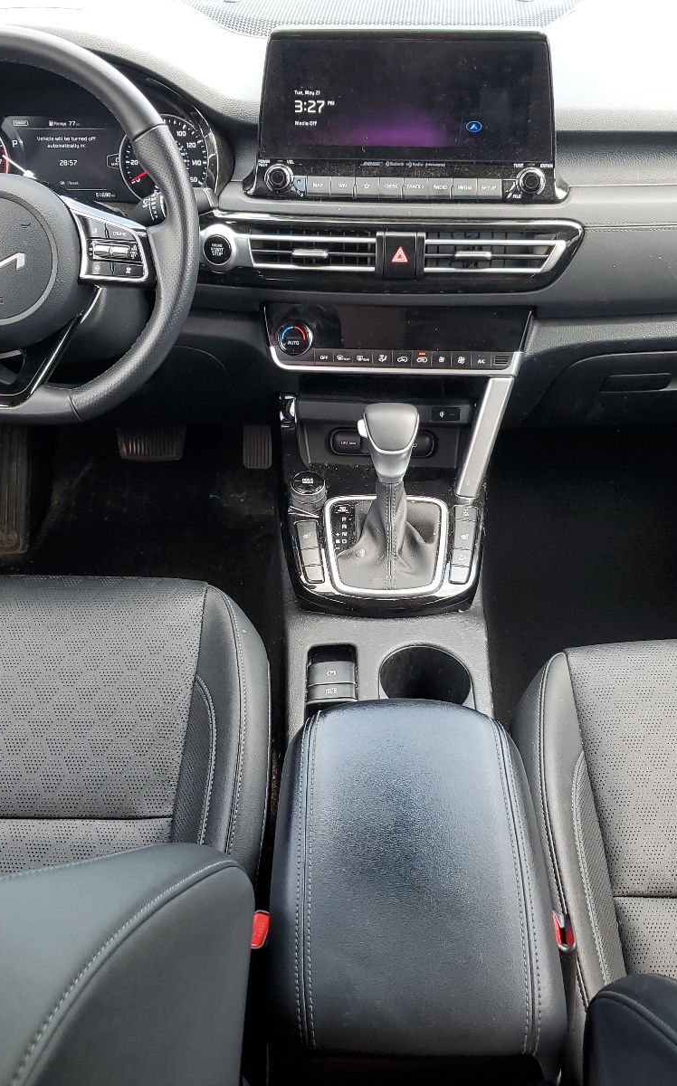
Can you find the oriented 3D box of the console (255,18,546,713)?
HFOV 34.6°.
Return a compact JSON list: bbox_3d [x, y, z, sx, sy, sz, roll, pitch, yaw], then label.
[{"bbox_3d":[0.052,-0.111,0.995,0.300,0.580,0.600,0,35,2],"label":"console"}]

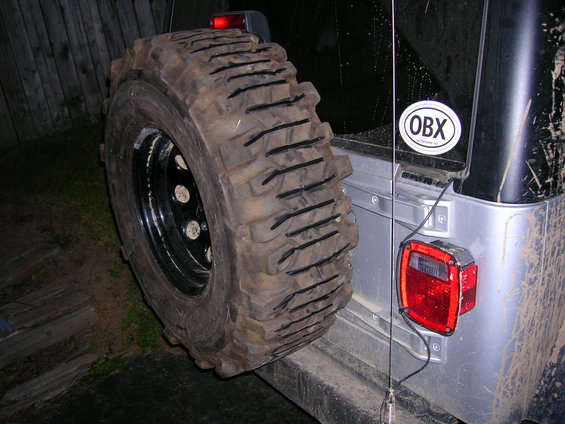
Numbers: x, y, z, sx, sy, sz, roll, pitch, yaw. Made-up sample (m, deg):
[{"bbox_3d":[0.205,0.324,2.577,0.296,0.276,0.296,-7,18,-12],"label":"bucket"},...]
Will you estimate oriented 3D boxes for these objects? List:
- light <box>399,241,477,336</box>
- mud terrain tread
[{"bbox_3d":[0.300,0.139,1.064,0.066,0.164,0.133,-18,25,-34],"label":"light"},{"bbox_3d":[-0.180,-0.021,1.387,0.290,0.820,0.820,-18,25,-34],"label":"mud terrain tread"}]

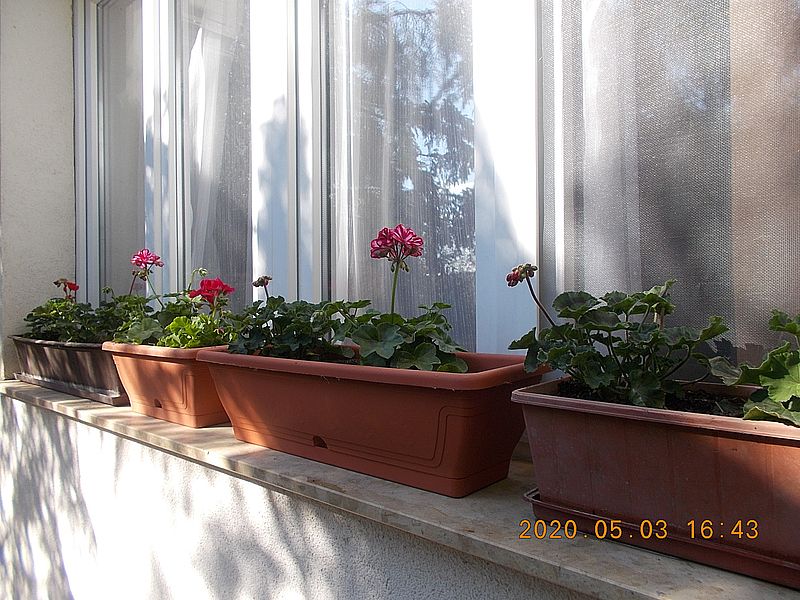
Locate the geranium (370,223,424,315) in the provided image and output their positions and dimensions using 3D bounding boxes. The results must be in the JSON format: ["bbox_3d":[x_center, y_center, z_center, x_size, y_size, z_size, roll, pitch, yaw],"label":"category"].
[{"bbox_3d":[-0.004,-0.046,0.885,0.079,0.135,0.076,-1,0,6],"label":"geranium"}]

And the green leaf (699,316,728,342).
[{"bbox_3d":[0.322,0.030,0.617,0.027,0.027,0.030,0,1,28],"label":"green leaf"}]

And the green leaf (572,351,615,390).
[{"bbox_3d":[0.214,0.078,0.665,0.046,0.045,0.028,-1,0,19],"label":"green leaf"}]

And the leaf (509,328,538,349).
[{"bbox_3d":[0.150,0.049,0.738,0.034,0.027,0.030,0,1,12],"label":"leaf"}]

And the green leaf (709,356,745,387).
[{"bbox_3d":[0.340,0.074,0.623,0.035,0.031,0.025,0,1,29],"label":"green leaf"}]

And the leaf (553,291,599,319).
[{"bbox_3d":[0.207,0.005,0.710,0.052,0.033,0.040,0,1,16],"label":"leaf"}]

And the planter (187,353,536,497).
[{"bbox_3d":[-0.071,0.163,0.936,0.585,0.157,0.231,-1,0,42],"label":"planter"}]

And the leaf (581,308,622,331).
[{"bbox_3d":[0.224,0.022,0.670,0.042,0.025,0.040,0,1,18],"label":"leaf"}]

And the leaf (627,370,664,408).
[{"bbox_3d":[0.252,0.092,0.616,0.036,0.039,0.026,0,1,22],"label":"leaf"}]

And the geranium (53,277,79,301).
[{"bbox_3d":[-0.996,-0.034,1.790,0.076,0.071,0.055,-1,0,-11],"label":"geranium"}]

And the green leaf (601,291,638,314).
[{"bbox_3d":[0.248,0.003,0.680,0.043,0.028,0.045,-1,0,11],"label":"green leaf"}]

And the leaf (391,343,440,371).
[{"bbox_3d":[0.020,0.073,0.780,0.065,0.038,0.032,0,1,1],"label":"leaf"}]

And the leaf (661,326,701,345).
[{"bbox_3d":[0.294,0.038,0.627,0.036,0.021,0.035,0,1,25],"label":"leaf"}]

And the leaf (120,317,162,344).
[{"bbox_3d":[-0.555,0.066,1.290,0.090,0.060,0.060,-1,0,0],"label":"leaf"}]

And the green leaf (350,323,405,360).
[{"bbox_3d":[-0.032,0.058,0.865,0.077,0.052,0.045,-1,0,11],"label":"green leaf"}]

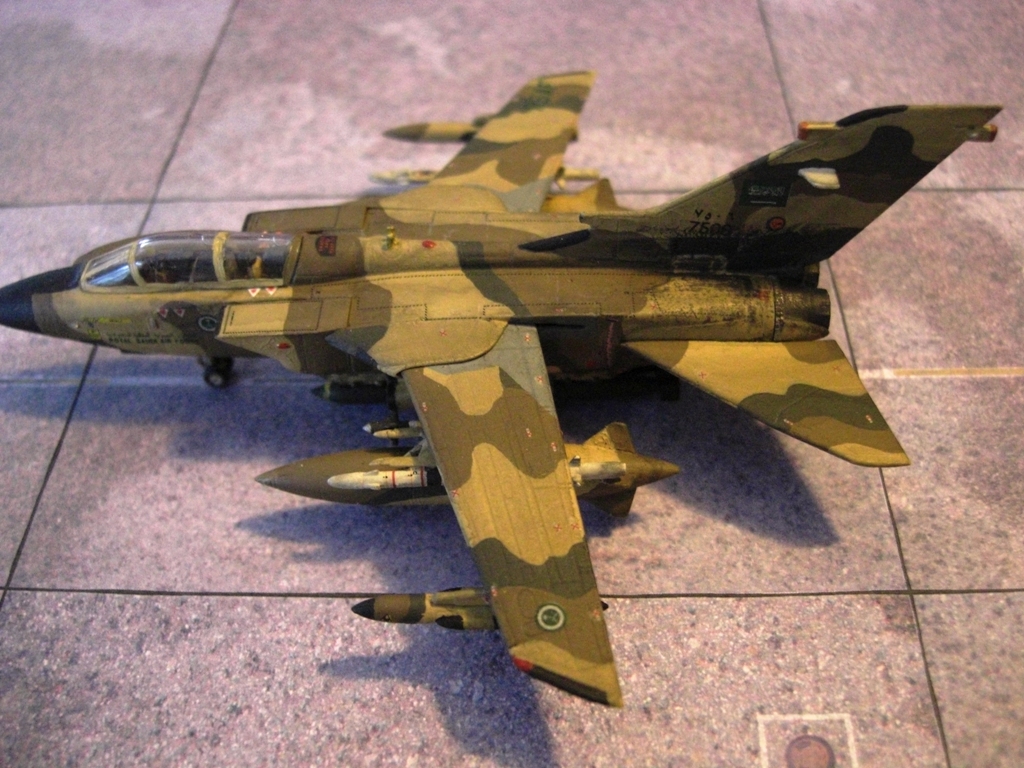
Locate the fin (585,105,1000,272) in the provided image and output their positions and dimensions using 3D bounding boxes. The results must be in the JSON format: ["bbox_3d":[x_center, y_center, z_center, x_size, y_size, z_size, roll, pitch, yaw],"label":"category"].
[{"bbox_3d":[0.054,-0.039,0.229,0.079,0.042,0.005,0,48,2],"label":"fin"}]

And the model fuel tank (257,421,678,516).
[{"bbox_3d":[-0.010,0.018,0.229,0.087,0.015,0.017,-2,48,4],"label":"model fuel tank"}]

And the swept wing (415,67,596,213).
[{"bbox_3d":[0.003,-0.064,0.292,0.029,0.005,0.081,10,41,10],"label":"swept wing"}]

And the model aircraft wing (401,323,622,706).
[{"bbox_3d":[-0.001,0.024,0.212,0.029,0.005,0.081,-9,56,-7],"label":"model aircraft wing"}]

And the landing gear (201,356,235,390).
[{"bbox_3d":[-0.071,-0.003,0.274,0.008,0.013,0.006,0,48,2],"label":"landing gear"}]

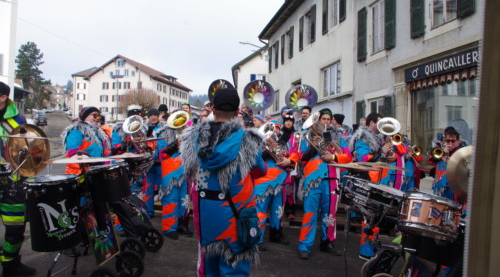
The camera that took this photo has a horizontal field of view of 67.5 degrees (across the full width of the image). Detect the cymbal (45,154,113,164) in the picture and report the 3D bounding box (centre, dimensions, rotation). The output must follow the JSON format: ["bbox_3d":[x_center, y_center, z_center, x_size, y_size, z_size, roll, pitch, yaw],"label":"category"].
[{"bbox_3d":[-1.398,0.167,3.050,0.505,0.055,0.505,-2,0,0],"label":"cymbal"}]

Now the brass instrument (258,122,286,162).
[{"bbox_3d":[0.283,0.042,4.500,0.320,0.600,0.290,-26,23,8],"label":"brass instrument"}]

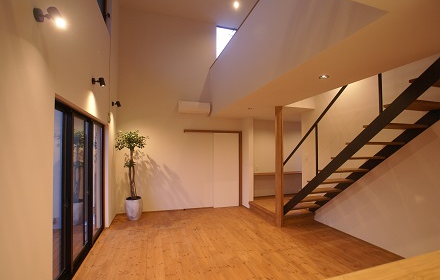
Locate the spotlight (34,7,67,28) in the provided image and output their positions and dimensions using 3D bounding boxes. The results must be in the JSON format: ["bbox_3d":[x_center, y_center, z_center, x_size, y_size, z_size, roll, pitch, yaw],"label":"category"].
[{"bbox_3d":[-1.443,-1.043,1.675,0.185,0.145,0.110,0,-3,-19],"label":"spotlight"}]

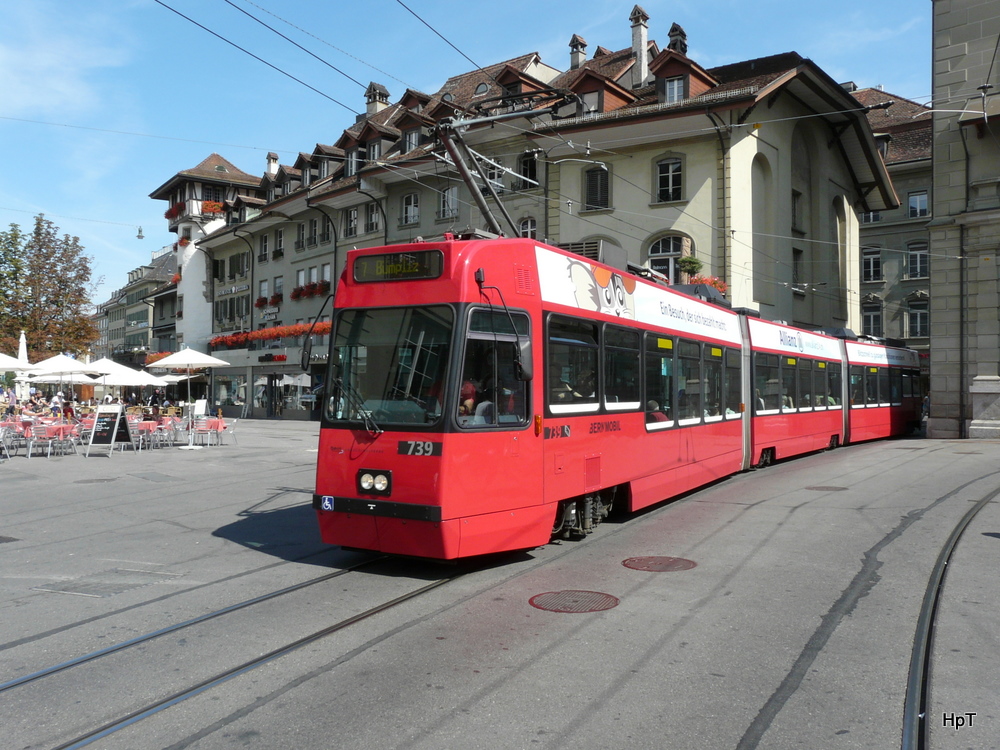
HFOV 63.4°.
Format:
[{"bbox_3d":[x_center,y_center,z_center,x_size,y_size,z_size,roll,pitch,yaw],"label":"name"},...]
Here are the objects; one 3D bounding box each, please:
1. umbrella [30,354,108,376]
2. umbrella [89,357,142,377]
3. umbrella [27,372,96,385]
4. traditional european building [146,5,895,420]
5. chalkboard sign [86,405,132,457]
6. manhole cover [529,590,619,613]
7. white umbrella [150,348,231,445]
[{"bbox_3d":[-13.753,0.722,25.400,2.450,2.820,2.450,0,-1,0],"label":"umbrella"},{"bbox_3d":[-12.989,0.757,26.600,2.450,2.800,2.450,0,-1,0],"label":"umbrella"},{"bbox_3d":[-16.767,0.863,31.000,2.700,2.760,2.700,0,-1,0],"label":"umbrella"},{"bbox_3d":[-0.450,-7.206,47.600,39.500,19.600,21.500,-1,-1,37],"label":"traditional european building"},{"bbox_3d":[-9.780,1.389,20.380,0.610,1.290,0.920,0,-1,10],"label":"chalkboard sign"},{"bbox_3d":[0.575,1.773,6.270,0.700,0.035,0.700,0,-1,0],"label":"manhole cover"},{"bbox_3d":[-8.950,0.624,23.300,2.420,2.940,2.420,0,-1,0],"label":"white umbrella"}]

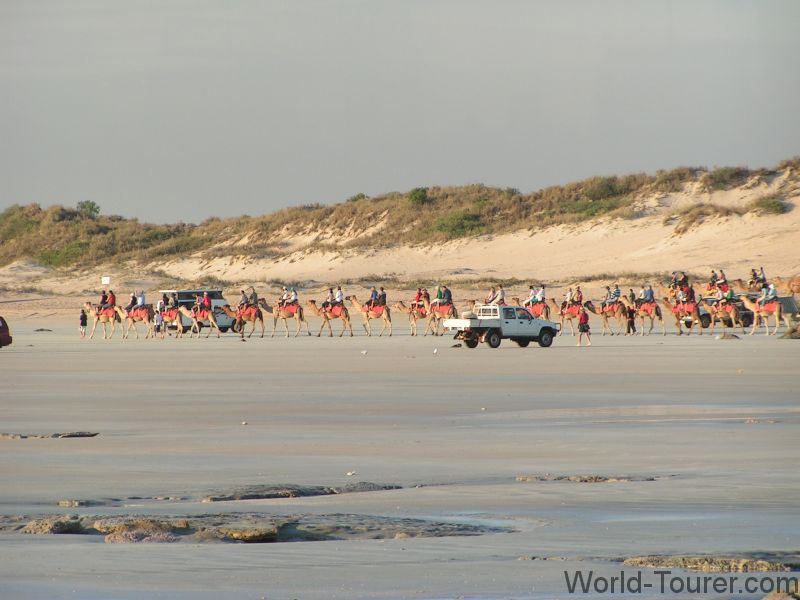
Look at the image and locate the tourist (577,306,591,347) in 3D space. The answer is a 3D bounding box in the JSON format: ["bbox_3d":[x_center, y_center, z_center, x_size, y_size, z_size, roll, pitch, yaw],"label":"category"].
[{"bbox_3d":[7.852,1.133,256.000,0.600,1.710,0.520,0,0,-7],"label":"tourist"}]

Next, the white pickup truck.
[{"bbox_3d":[4.307,1.103,252.000,5.000,1.820,1.800,0,0,-40],"label":"white pickup truck"}]

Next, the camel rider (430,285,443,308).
[{"bbox_3d":[2.018,-0.166,331.000,0.700,1.310,0.530,0,0,3],"label":"camel rider"}]

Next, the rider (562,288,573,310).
[{"bbox_3d":[9.195,0.000,328.000,0.620,1.270,0.500,0,0,5],"label":"rider"}]

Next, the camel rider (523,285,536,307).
[{"bbox_3d":[7.129,-0.203,329.000,0.700,1.200,0.520,0,0,5],"label":"camel rider"}]

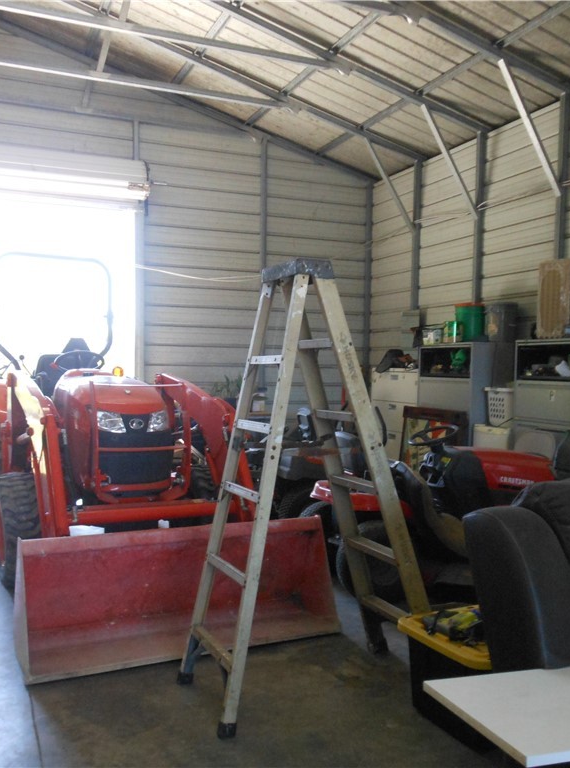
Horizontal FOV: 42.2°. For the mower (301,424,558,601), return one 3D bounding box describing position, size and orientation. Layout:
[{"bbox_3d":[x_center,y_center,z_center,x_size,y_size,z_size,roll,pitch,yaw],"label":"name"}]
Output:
[{"bbox_3d":[0.904,0.753,4.912,1.700,1.020,1.020,0,1,-23],"label":"mower"}]

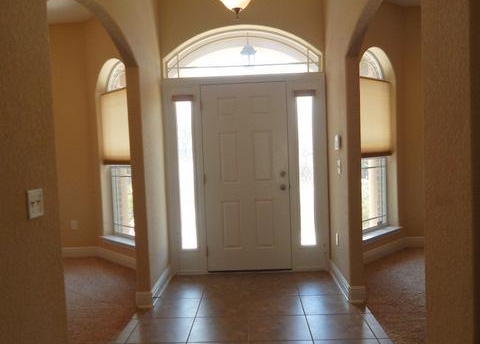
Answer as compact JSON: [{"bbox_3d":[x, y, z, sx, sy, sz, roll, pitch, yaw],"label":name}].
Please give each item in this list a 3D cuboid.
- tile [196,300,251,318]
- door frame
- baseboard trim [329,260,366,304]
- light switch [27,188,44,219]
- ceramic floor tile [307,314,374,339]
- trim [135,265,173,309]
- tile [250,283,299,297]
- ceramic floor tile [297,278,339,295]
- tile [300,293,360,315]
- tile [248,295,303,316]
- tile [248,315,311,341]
[{"bbox_3d":[-0.131,1.159,3.490,0.433,0.012,0.430,-2,3,2],"label":"tile"},{"bbox_3d":[0.080,0.033,4.456,1.730,2.133,0.130,-2,3,2],"label":"door frame"},{"bbox_3d":[1.019,1.024,3.950,0.140,0.133,0.970,-2,3,2],"label":"baseboard trim"},{"bbox_3d":[-0.849,0.129,1.689,0.008,0.116,0.115,-2,3,2],"label":"light switch"},{"bbox_3d":[0.728,1.151,3.030,0.433,0.012,0.430,-2,3,2],"label":"ceramic floor tile"},{"bbox_3d":[-0.807,1.084,3.981,0.150,0.137,0.945,-2,3,2],"label":"trim"},{"bbox_3d":[0.319,1.121,3.905,0.433,0.012,0.430,-2,3,2],"label":"tile"},{"bbox_3d":[0.747,1.107,3.897,0.431,0.010,0.431,-2,3,2],"label":"ceramic floor tile"},{"bbox_3d":[0.734,1.128,3.463,0.431,0.010,0.431,-2,3,2],"label":"tile"},{"bbox_3d":[0.305,1.143,3.475,0.433,0.012,0.430,-2,3,2],"label":"tile"},{"bbox_3d":[0.287,1.164,3.042,0.431,0.010,0.431,-2,3,2],"label":"tile"}]

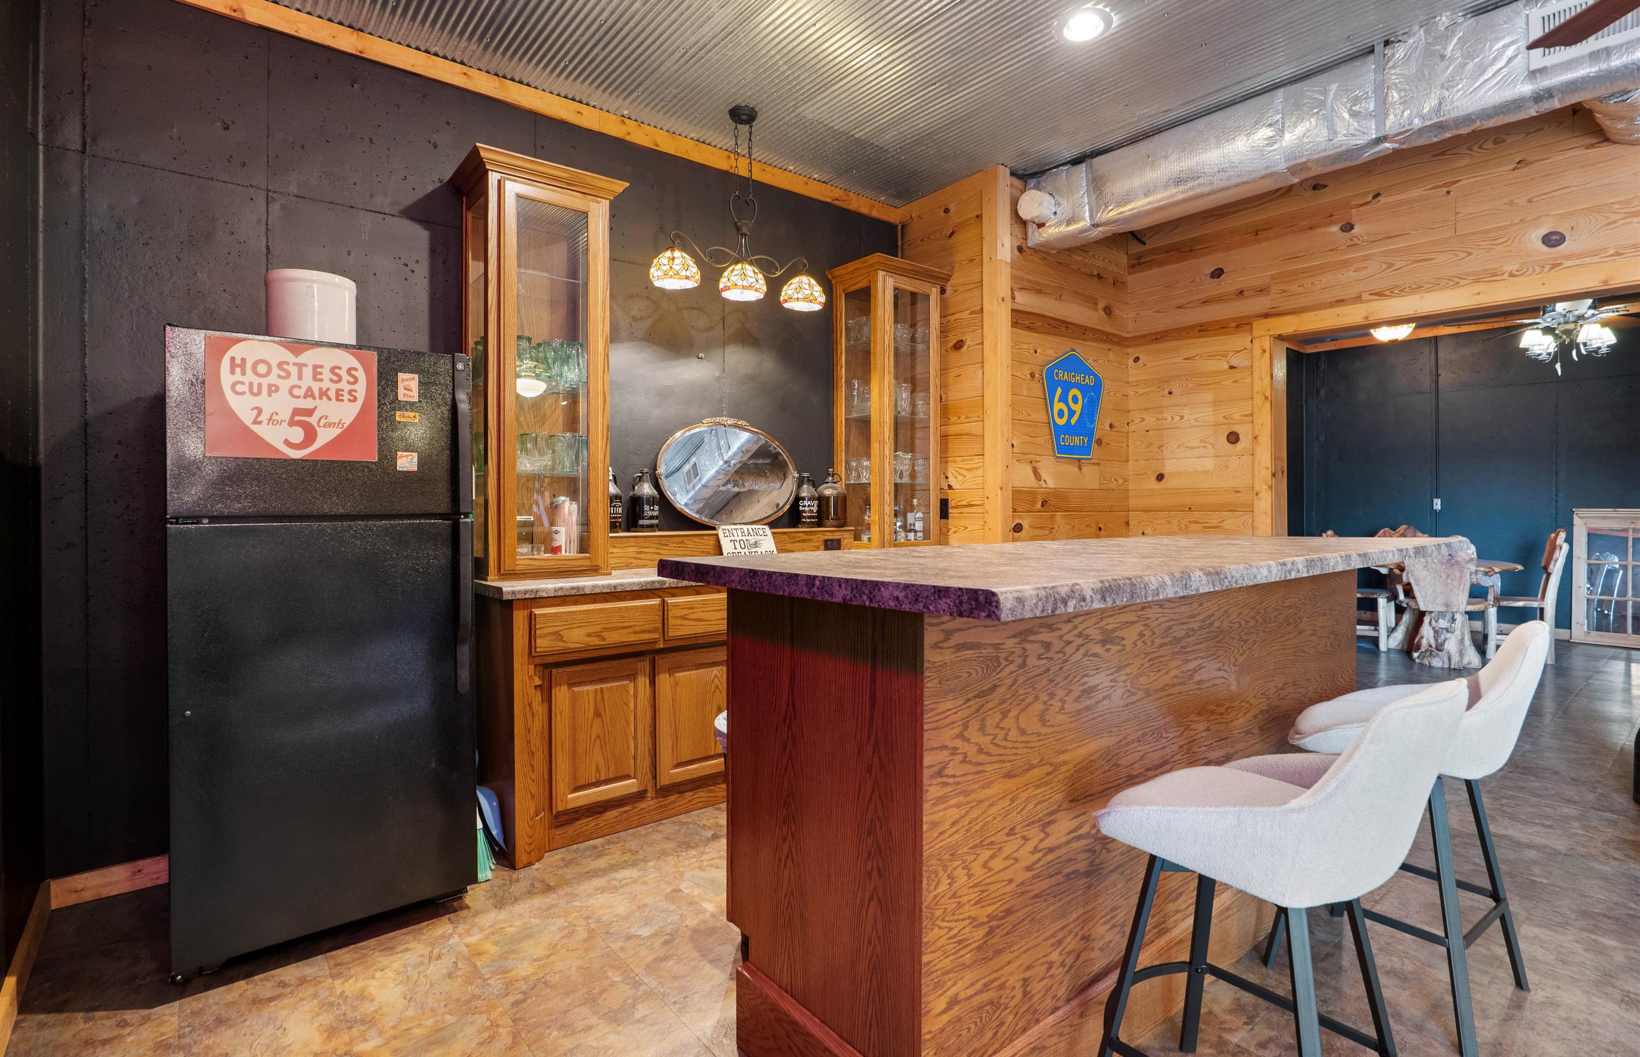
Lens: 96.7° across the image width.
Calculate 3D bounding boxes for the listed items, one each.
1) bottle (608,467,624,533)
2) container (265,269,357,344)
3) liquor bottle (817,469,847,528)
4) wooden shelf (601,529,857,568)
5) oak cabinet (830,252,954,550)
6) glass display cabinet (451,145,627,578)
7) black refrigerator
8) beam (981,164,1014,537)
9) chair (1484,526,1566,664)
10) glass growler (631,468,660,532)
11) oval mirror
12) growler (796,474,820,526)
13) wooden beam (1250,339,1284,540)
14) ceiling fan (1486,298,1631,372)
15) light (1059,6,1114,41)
[{"bbox_3d":[-0.905,-0.119,3.123,0.130,0.278,0.130,-1,2,-41],"label":"bottle"},{"bbox_3d":[-1.571,-0.641,2.258,0.228,0.243,0.228,-1,2,-41],"label":"container"},{"bbox_3d":[0.065,-0.150,3.971,0.165,0.315,0.160,0,1,0],"label":"liquor bottle"},{"bbox_3d":[-0.436,0.090,3.545,1.500,0.155,0.170,-1,2,-41],"label":"wooden shelf"},{"bbox_3d":[0.363,-0.589,3.809,0.519,1.484,0.401,-1,2,-36],"label":"oak cabinet"},{"bbox_3d":[-1.061,-0.565,2.765,0.533,1.484,0.399,-1,2,-36],"label":"glass display cabinet"},{"bbox_3d":[-1.502,0.298,2.247,0.700,1.630,0.710,-1,2,-36],"label":"black refrigerator"},{"bbox_3d":[0.964,-0.423,3.996,0.125,3.030,0.100,-1,2,-41],"label":"beam"},{"bbox_3d":[5.582,0.515,5.811,0.450,1.030,0.460,1,2,38],"label":"chair"},{"bbox_3d":[-0.754,-0.118,3.149,0.125,0.270,0.125,-1,2,-36],"label":"glass growler"},{"bbox_3d":[-0.414,-0.249,3.414,0.755,0.525,0.040,-1,-7,-36],"label":"oval mirror"},{"bbox_3d":[-0.065,-0.137,3.654,0.125,0.275,0.125,0,1,0],"label":"growler"},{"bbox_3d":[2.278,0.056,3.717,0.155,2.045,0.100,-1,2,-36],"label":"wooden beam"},{"bbox_3d":[5.009,-1.471,4.887,1.320,0.800,1.320,-1,2,-41],"label":"ceiling fan"},{"bbox_3d":[0.913,-1.734,2.509,0.200,0.030,0.200,0,1,0],"label":"light"}]

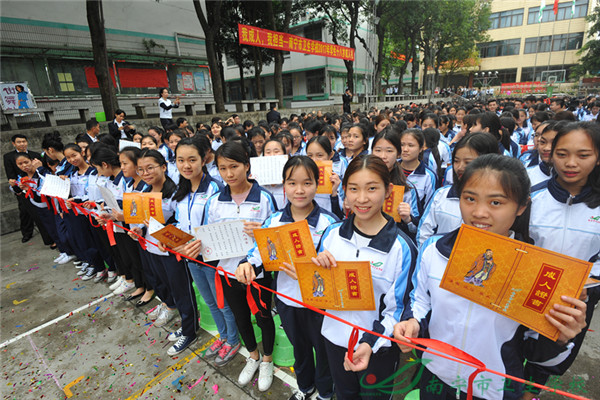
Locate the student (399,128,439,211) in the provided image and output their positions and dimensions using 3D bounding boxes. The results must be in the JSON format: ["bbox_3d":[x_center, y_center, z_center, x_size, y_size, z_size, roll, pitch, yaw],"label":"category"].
[{"bbox_3d":[0.886,0.210,2.479,0.460,1.580,0.320,10,22,36],"label":"student"}]

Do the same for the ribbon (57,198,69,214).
[{"bbox_3d":[-2.256,0.062,2.850,0.070,0.170,0.040,10,22,36],"label":"ribbon"}]

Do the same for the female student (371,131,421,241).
[{"bbox_3d":[0.608,0.284,2.254,0.470,1.610,0.400,5,21,18],"label":"female student"}]

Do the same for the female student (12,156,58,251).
[{"bbox_3d":[-3.700,0.030,4.220,0.520,1.420,0.550,5,21,18],"label":"female student"}]

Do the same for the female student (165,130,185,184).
[{"bbox_3d":[-1.167,0.100,3.095,0.450,1.580,0.330,1,20,8],"label":"female student"}]

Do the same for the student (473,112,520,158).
[{"bbox_3d":[1.409,0.184,2.403,0.320,1.620,0.440,-8,18,-14],"label":"student"}]

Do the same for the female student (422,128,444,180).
[{"bbox_3d":[1.252,0.046,2.968,0.300,1.560,0.440,7,20,28],"label":"female student"}]

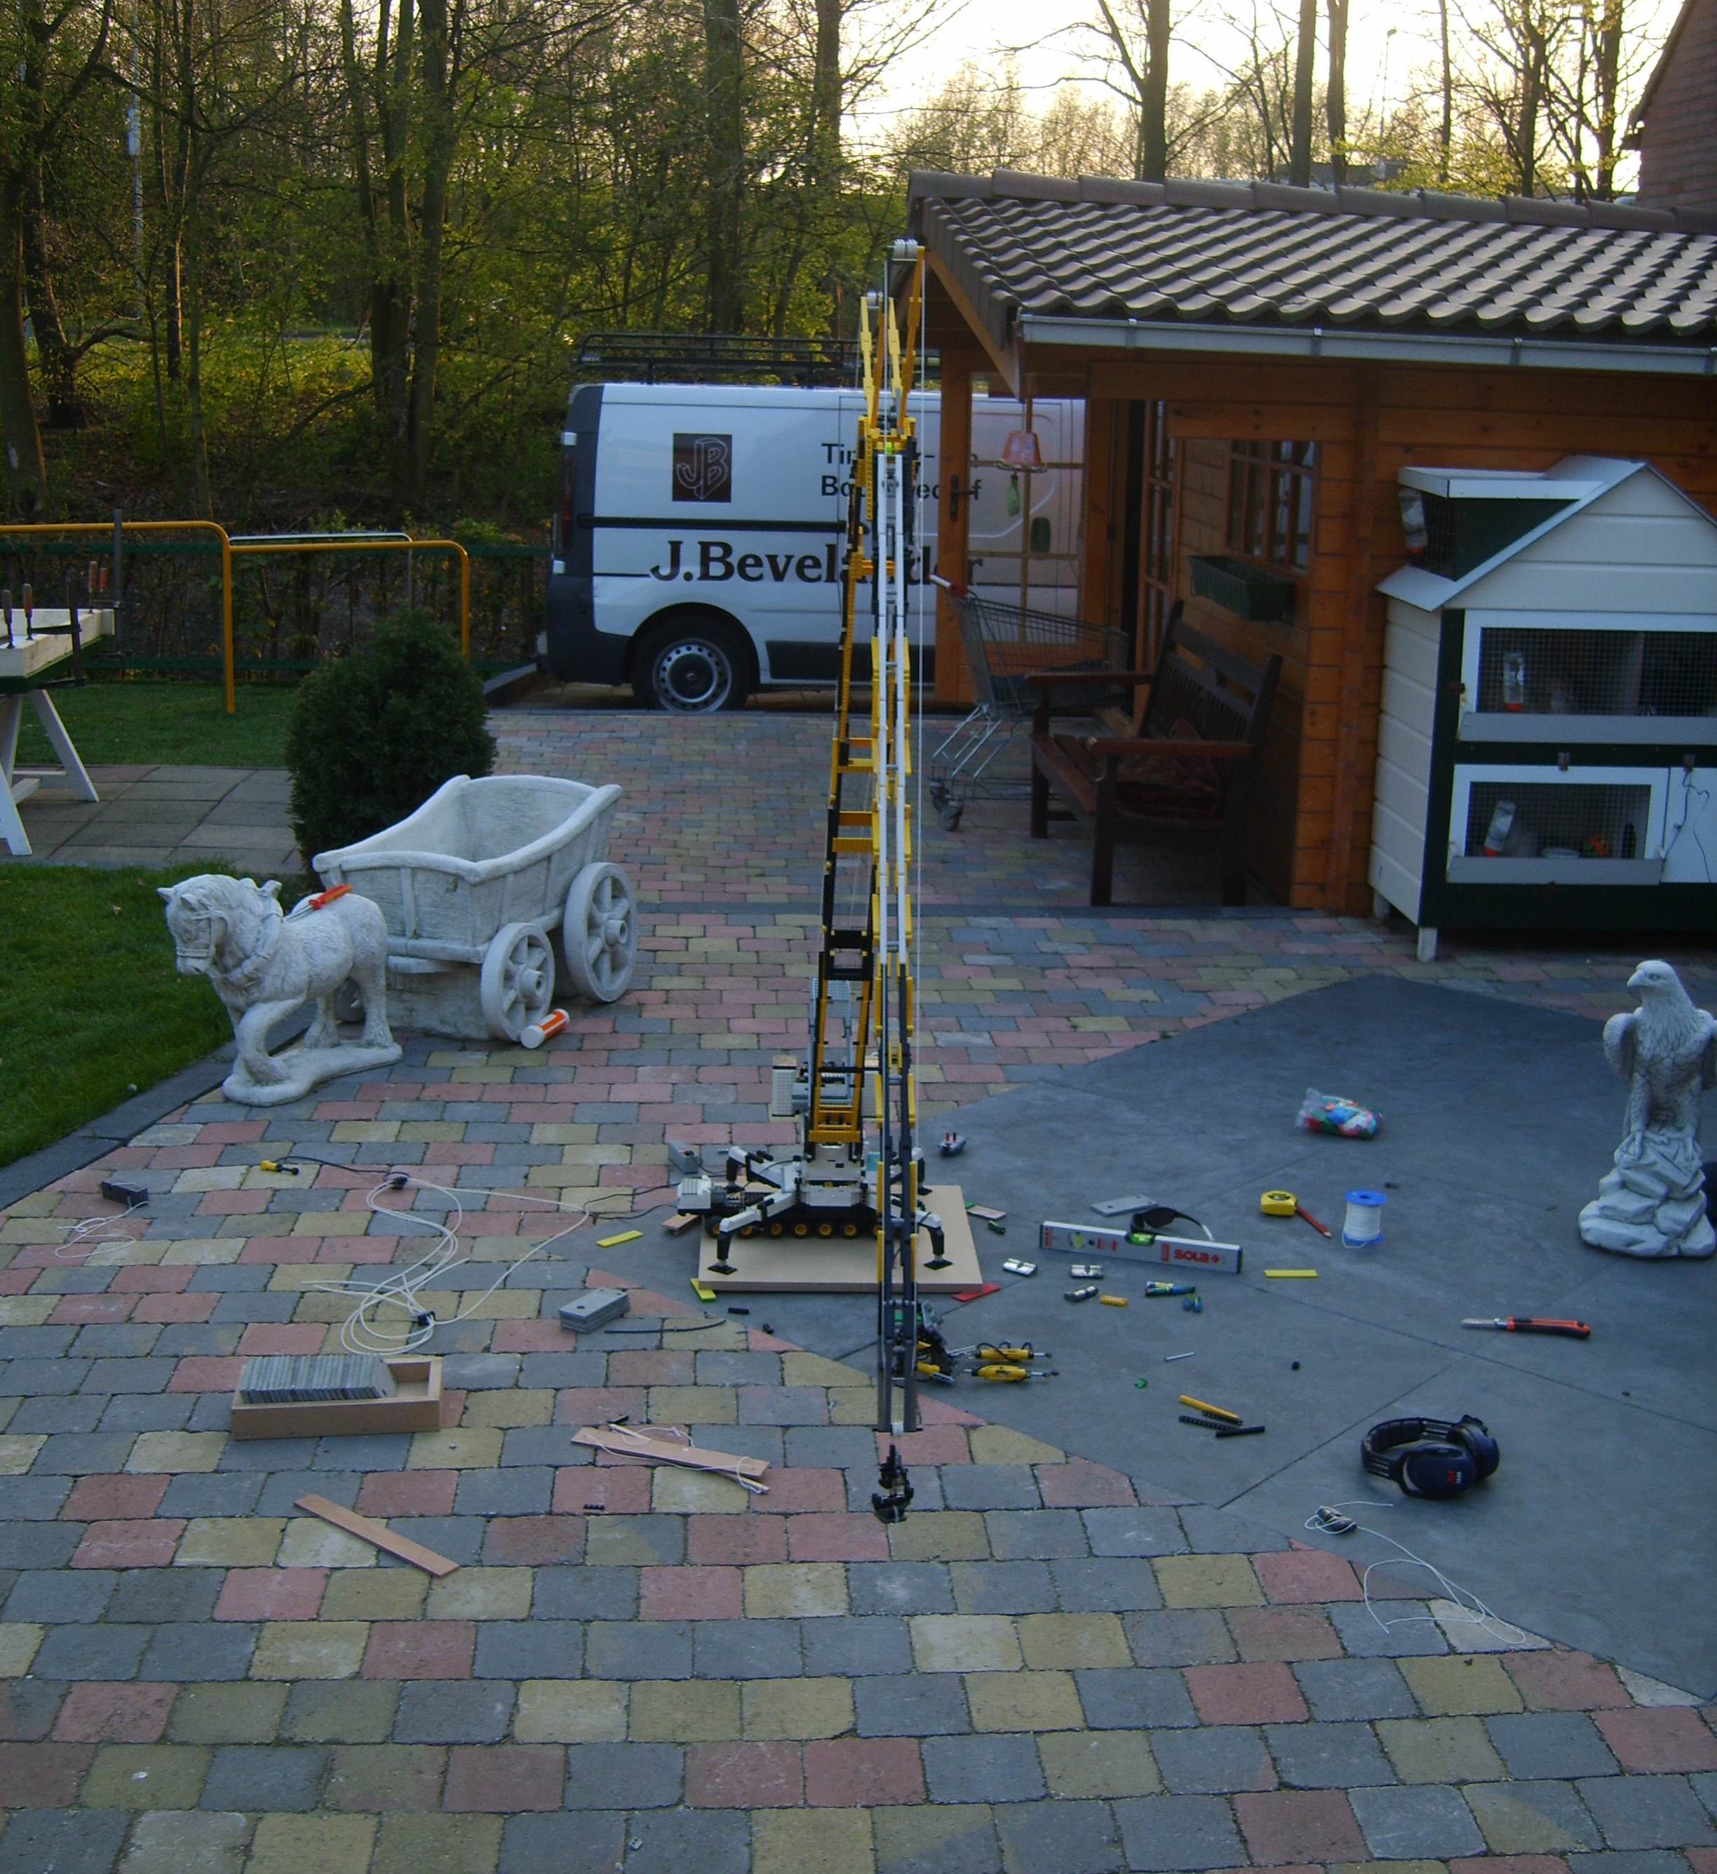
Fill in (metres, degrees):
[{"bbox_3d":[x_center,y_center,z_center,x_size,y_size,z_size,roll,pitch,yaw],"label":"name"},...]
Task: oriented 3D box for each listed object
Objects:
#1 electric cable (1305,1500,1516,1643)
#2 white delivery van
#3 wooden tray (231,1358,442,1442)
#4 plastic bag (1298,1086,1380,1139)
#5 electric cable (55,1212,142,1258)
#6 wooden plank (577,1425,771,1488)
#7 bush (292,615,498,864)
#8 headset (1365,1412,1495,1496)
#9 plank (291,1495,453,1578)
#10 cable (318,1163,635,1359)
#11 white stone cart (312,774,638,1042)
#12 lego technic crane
[{"bbox_3d":[0.794,0.926,3.401,0.178,0.022,0.422,-3,15,-14],"label":"electric cable"},{"bbox_3d":[0.751,-2.312,13.828,5.100,1.970,1.930,0,13,-4],"label":"white delivery van"},{"bbox_3d":[-0.858,0.764,3.844,0.328,0.060,0.165,-1,15,-7],"label":"wooden tray"},{"bbox_3d":[1.127,0.414,5.426,0.190,0.080,0.130,5,14,15],"label":"plastic bag"},{"bbox_3d":[-1.515,0.581,4.595,0.150,0.015,0.247,-5,16,-20],"label":"electric cable"},{"bbox_3d":[-0.298,0.830,3.705,0.335,0.020,0.048,6,16,19],"label":"wooden plank"},{"bbox_3d":[-1.612,-0.684,8.087,0.740,0.930,0.740,1,13,0],"label":"bush"},{"bbox_3d":[0.905,0.823,3.652,0.200,0.096,0.148,7,16,21],"label":"headset"},{"bbox_3d":[-0.714,0.885,3.424,0.333,0.010,0.039,12,17,37],"label":"plank"},{"bbox_3d":[-0.747,0.613,4.562,0.600,0.030,0.980,1,13,0],"label":"cable"},{"bbox_3d":[-0.974,-0.071,6.026,0.490,0.565,0.889,6,16,19],"label":"white stone cart"},{"bbox_3d":[-0.081,-0.222,3.976,0.550,1.900,1.680,1,13,0],"label":"lego technic crane"}]

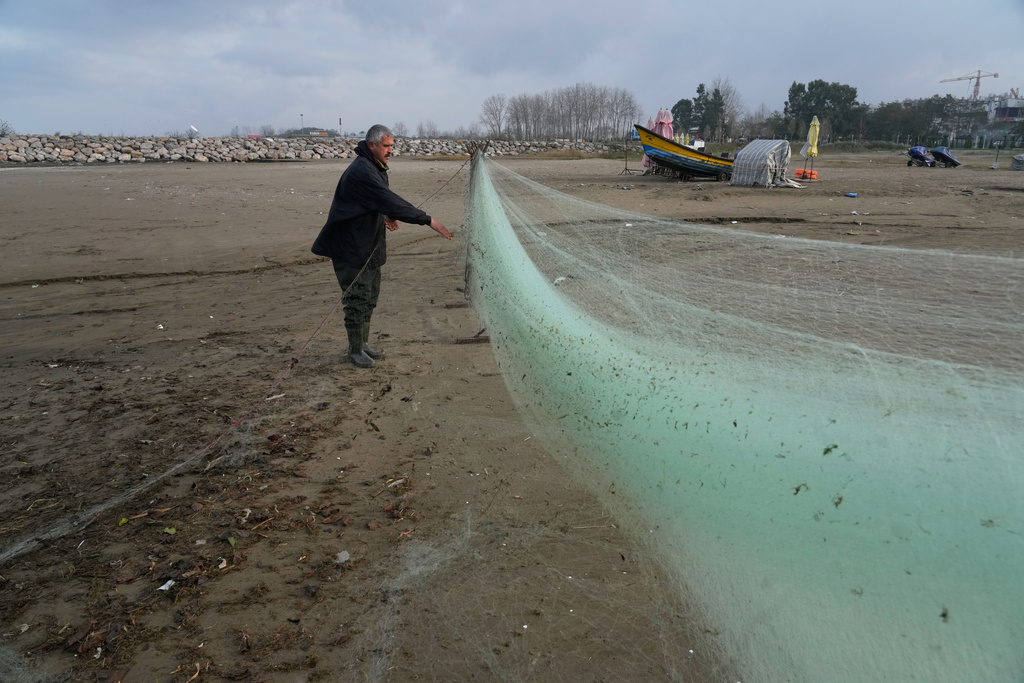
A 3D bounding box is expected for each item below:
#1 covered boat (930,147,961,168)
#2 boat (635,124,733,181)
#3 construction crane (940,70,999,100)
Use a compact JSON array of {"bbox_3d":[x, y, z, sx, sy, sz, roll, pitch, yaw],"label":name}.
[{"bbox_3d":[29.196,-12.414,45.858,2.600,1.150,1.100,8,12,-25],"label":"covered boat"},{"bbox_3d":[8.179,-8.350,30.273,5.400,2.300,1.800,2,16,7],"label":"boat"},{"bbox_3d":[197.649,-101.870,299.992,4.000,30.900,40.000,-4,17,-13],"label":"construction crane"}]

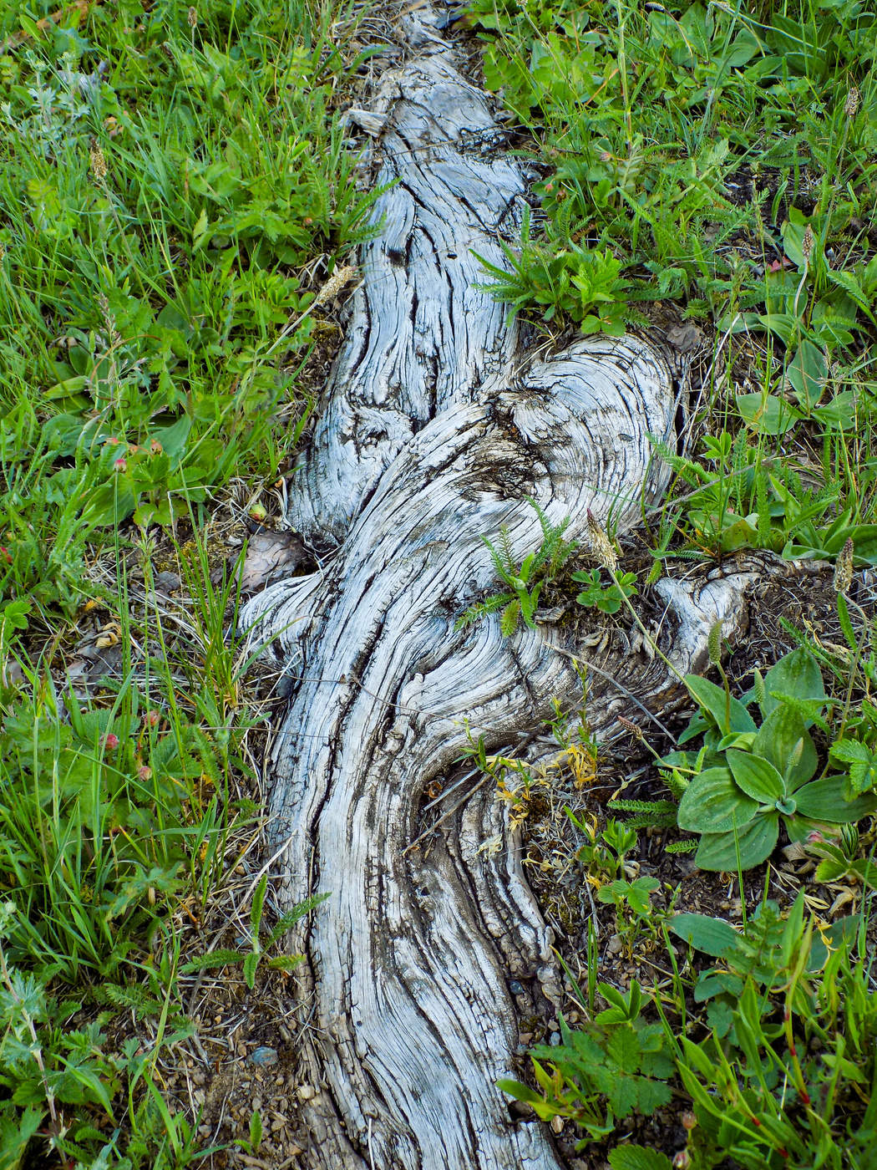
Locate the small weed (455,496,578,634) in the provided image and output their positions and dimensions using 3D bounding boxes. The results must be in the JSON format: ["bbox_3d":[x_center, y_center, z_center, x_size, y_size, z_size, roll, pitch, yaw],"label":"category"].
[{"bbox_3d":[0.062,-0.015,1.230,0.095,0.063,0.085,0,49,0],"label":"small weed"}]

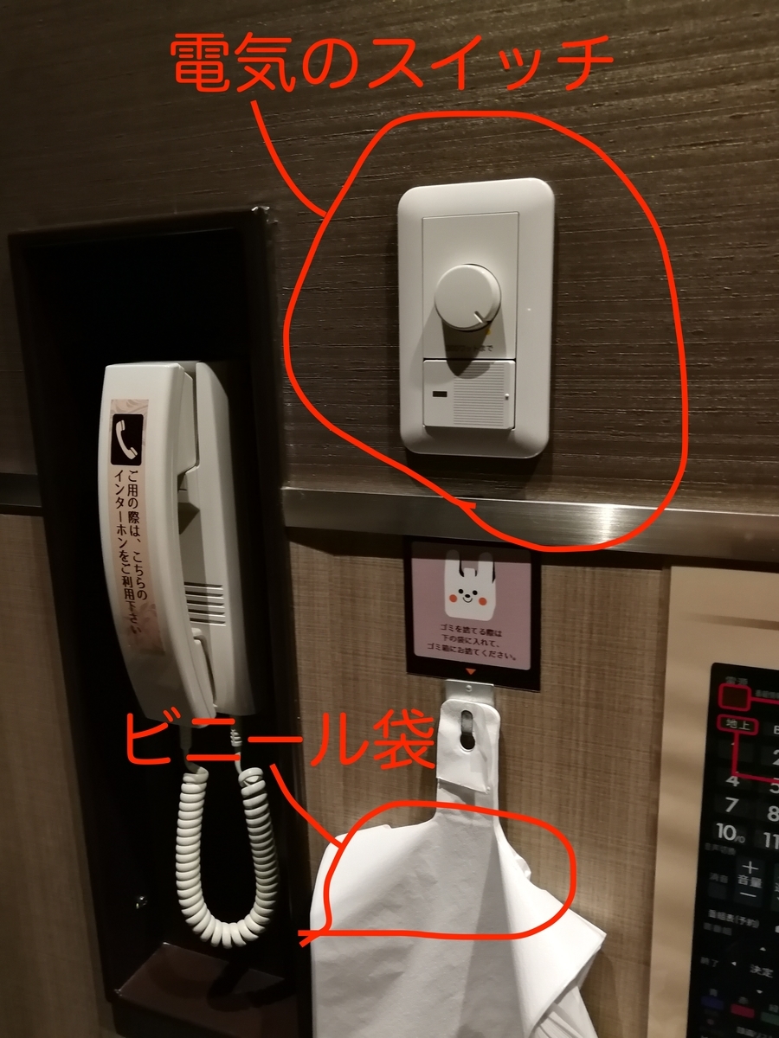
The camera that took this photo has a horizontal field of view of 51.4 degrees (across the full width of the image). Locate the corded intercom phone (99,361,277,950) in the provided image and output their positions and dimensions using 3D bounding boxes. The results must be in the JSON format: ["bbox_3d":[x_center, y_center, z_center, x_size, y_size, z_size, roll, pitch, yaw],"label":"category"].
[{"bbox_3d":[-0.124,0.099,0.505,0.087,0.388,0.050,4,14,21],"label":"corded intercom phone"}]

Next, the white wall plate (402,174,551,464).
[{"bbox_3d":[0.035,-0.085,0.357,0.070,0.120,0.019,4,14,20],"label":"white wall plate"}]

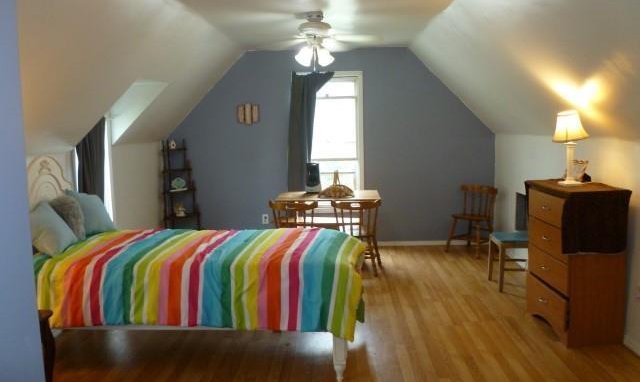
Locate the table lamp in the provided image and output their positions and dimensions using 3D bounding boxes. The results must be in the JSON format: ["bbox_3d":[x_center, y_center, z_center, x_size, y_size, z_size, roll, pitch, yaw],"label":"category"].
[{"bbox_3d":[1.865,-0.322,3.860,0.260,0.550,0.260,0,7,2],"label":"table lamp"}]

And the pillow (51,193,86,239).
[{"bbox_3d":[-1.702,0.157,3.543,0.150,0.340,0.380,-24,-1,20],"label":"pillow"}]

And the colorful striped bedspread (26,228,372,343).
[{"bbox_3d":[-0.705,0.536,3.417,1.960,0.500,1.060,0,7,2],"label":"colorful striped bedspread"}]

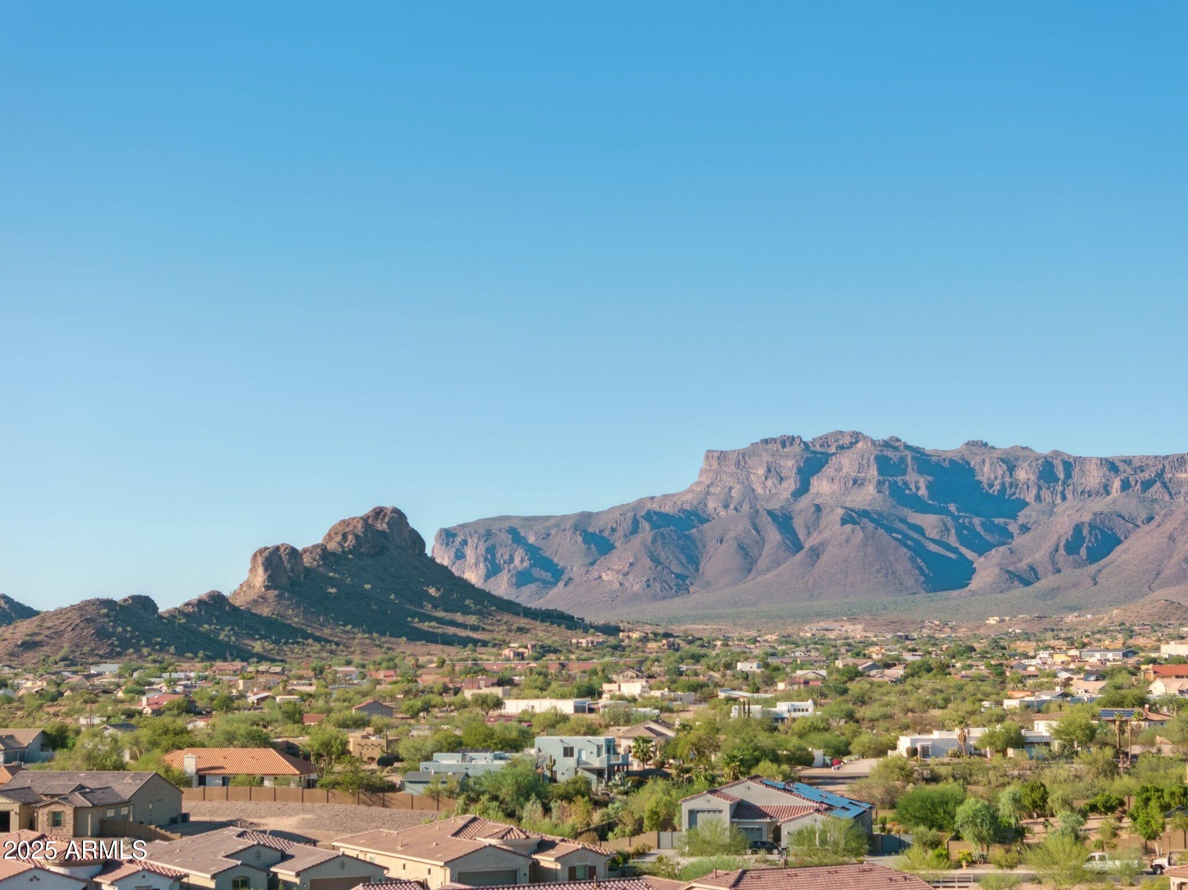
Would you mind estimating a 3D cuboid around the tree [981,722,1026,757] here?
[{"bbox_3d":[69.556,50.042,408.000,7.600,5.800,7.200,-1,-5,10],"label":"tree"}]

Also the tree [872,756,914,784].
[{"bbox_3d":[44.508,48.200,357.000,6.600,4.400,6.200,-1,-5,7],"label":"tree"}]

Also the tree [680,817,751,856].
[{"bbox_3d":[12.562,40.593,249.000,7.000,3.950,6.500,0,-5,3],"label":"tree"}]

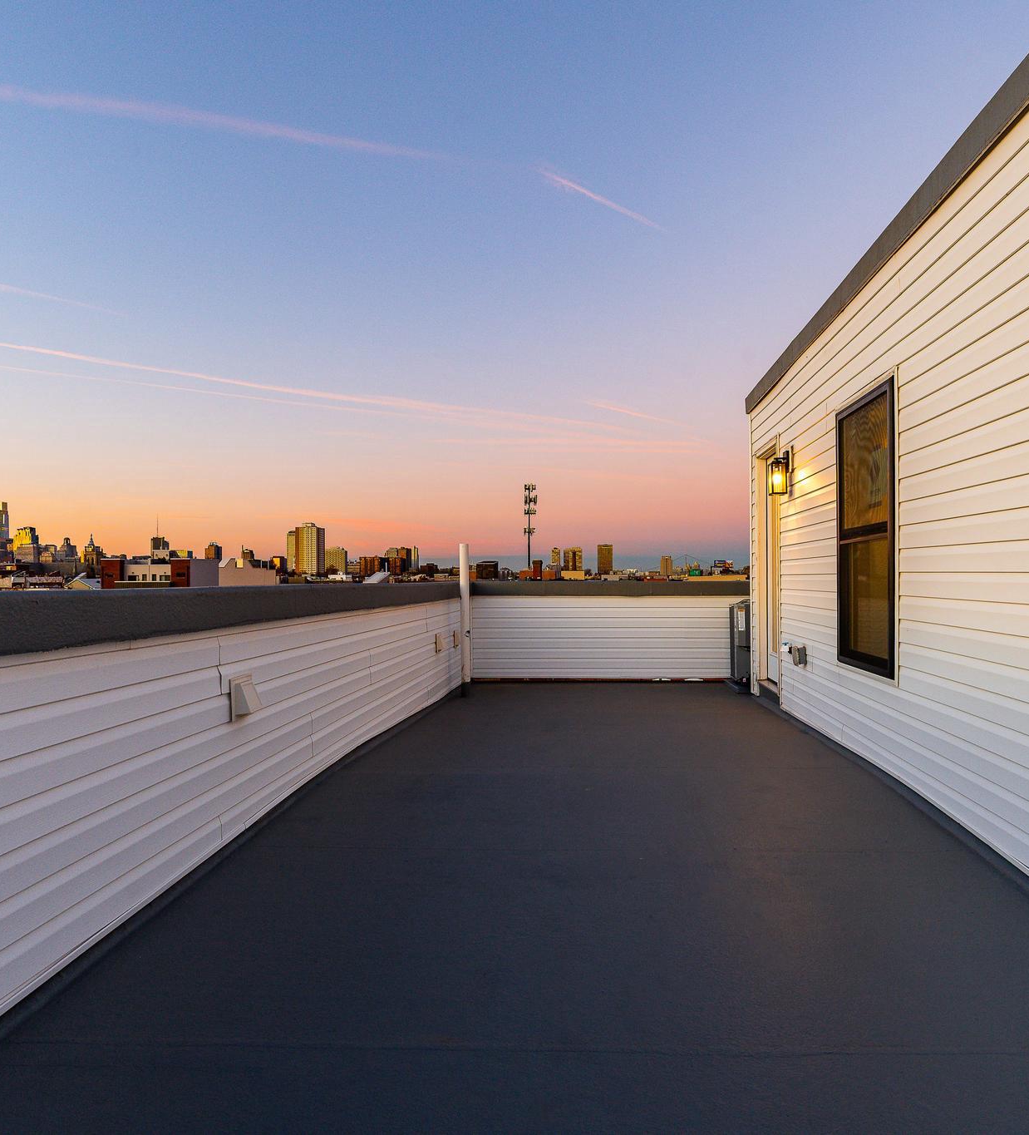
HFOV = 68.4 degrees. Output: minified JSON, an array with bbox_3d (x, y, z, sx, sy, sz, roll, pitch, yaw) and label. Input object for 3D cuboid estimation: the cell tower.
[{"bbox_3d":[4.806,-4.629,210.804,3.700,37.300,3.700,0,-1,6],"label":"cell tower"}]

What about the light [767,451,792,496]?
[{"bbox_3d":[2.030,-0.726,5.822,0.150,0.345,0.130,0,-1,6],"label":"light"}]

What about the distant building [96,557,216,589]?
[{"bbox_3d":[-49.736,5.889,107.450,13.100,13.800,9.000,0,-1,6],"label":"distant building"}]

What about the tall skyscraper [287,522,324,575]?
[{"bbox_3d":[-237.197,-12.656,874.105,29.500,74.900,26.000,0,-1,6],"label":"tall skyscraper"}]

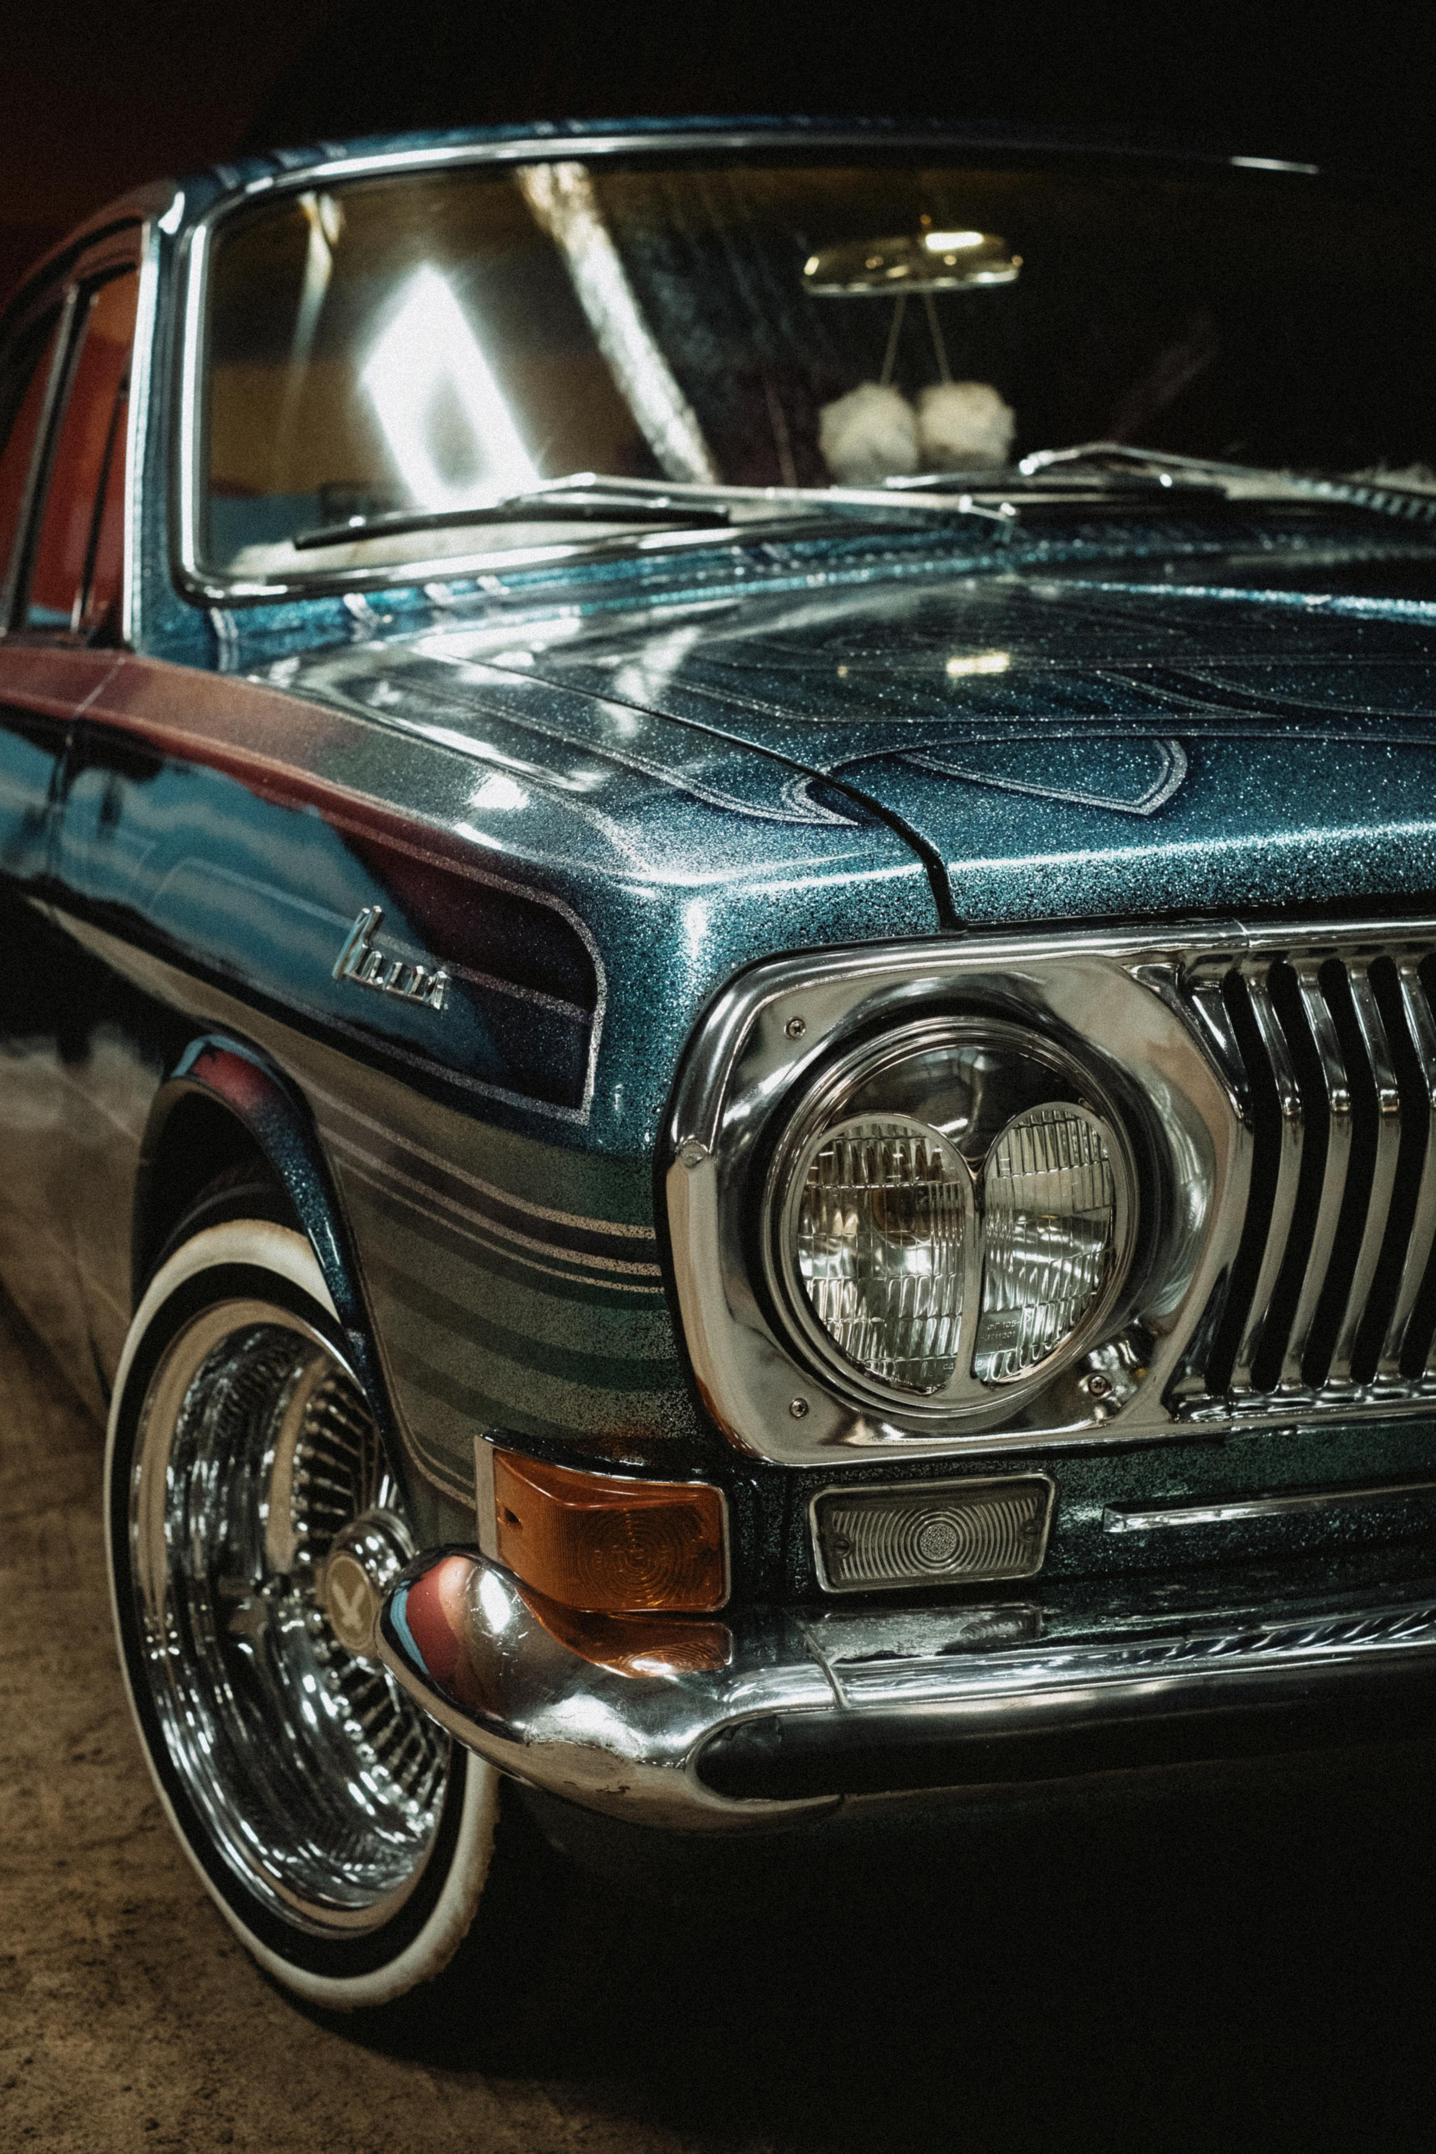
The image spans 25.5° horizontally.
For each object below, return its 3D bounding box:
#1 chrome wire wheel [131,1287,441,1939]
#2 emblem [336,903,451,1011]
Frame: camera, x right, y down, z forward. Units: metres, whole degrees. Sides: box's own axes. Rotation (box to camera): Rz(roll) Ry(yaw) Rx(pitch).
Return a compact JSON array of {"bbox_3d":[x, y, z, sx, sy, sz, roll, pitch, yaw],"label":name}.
[{"bbox_3d":[-0.214,0.339,2.098,0.170,0.412,0.412,-7,12,-37],"label":"chrome wire wheel"},{"bbox_3d":[-0.175,-0.063,1.700,0.014,0.050,0.185,-4,10,-26],"label":"emblem"}]

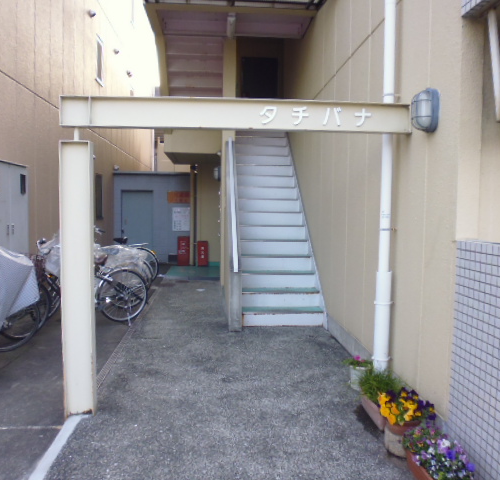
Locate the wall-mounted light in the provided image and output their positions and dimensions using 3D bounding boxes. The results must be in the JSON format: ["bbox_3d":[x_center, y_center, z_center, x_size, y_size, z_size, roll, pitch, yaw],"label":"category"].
[{"bbox_3d":[1.126,-0.826,2.885,0.135,0.255,0.160,0,4,-5],"label":"wall-mounted light"}]

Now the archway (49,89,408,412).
[{"bbox_3d":[-0.077,0.136,3.160,2.407,2.180,0.130,0,4,-5],"label":"archway"}]

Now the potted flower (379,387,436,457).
[{"bbox_3d":[0.934,1.087,2.687,0.310,0.360,0.280,0,4,-5],"label":"potted flower"}]

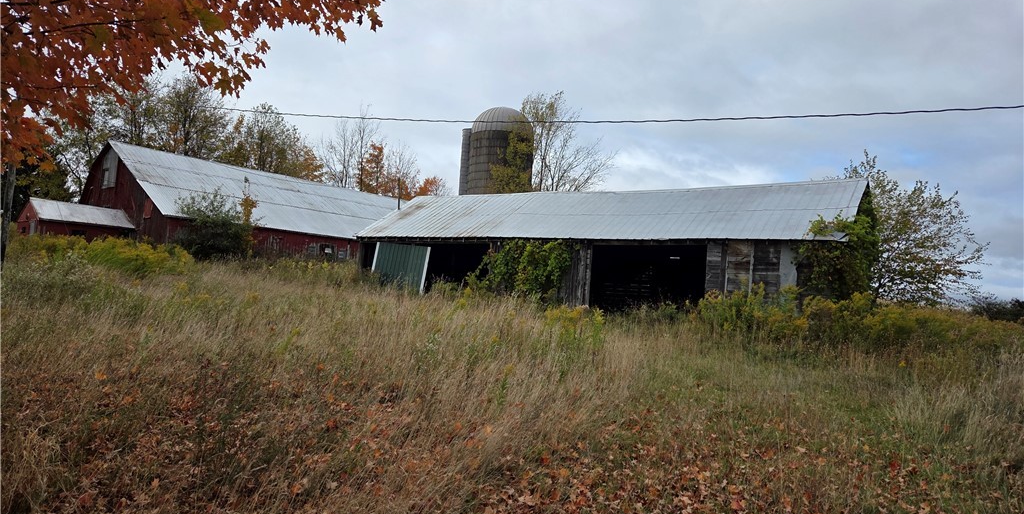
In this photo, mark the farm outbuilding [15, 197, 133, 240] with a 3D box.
[{"bbox_3d":[-22.779,-1.188,35.670,2.600,3.200,4.700,2,-3,33],"label":"farm outbuilding"}]

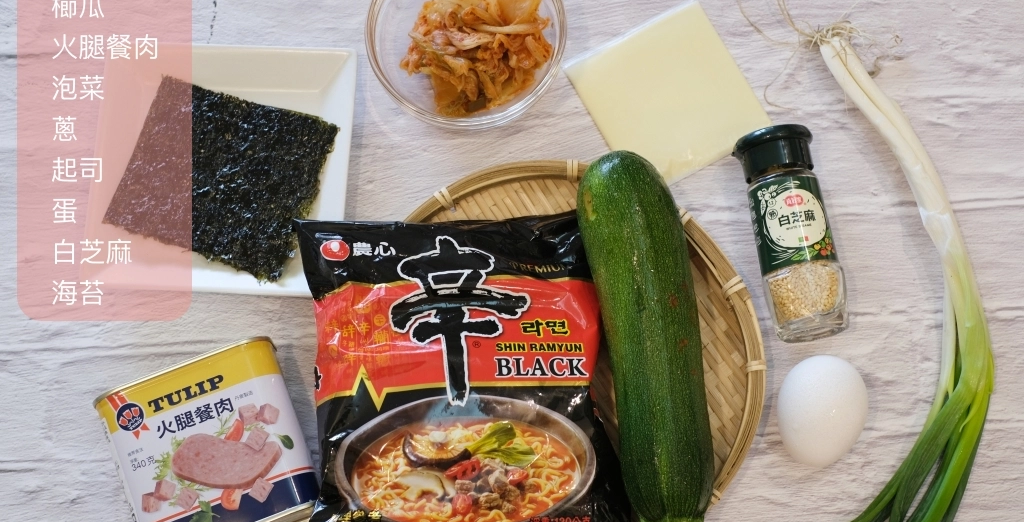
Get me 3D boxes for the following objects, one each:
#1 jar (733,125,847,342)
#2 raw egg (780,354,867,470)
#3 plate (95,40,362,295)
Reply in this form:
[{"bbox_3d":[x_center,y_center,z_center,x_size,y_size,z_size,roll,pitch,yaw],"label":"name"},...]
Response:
[{"bbox_3d":[0.144,-0.014,0.780,0.042,0.042,0.109,-6,75,-1],"label":"jar"},{"bbox_3d":[0.156,0.075,0.755,0.045,0.045,0.057,1,76,1],"label":"raw egg"},{"bbox_3d":[-0.159,-0.049,0.836,0.140,0.026,0.141,3,76,1],"label":"plate"}]

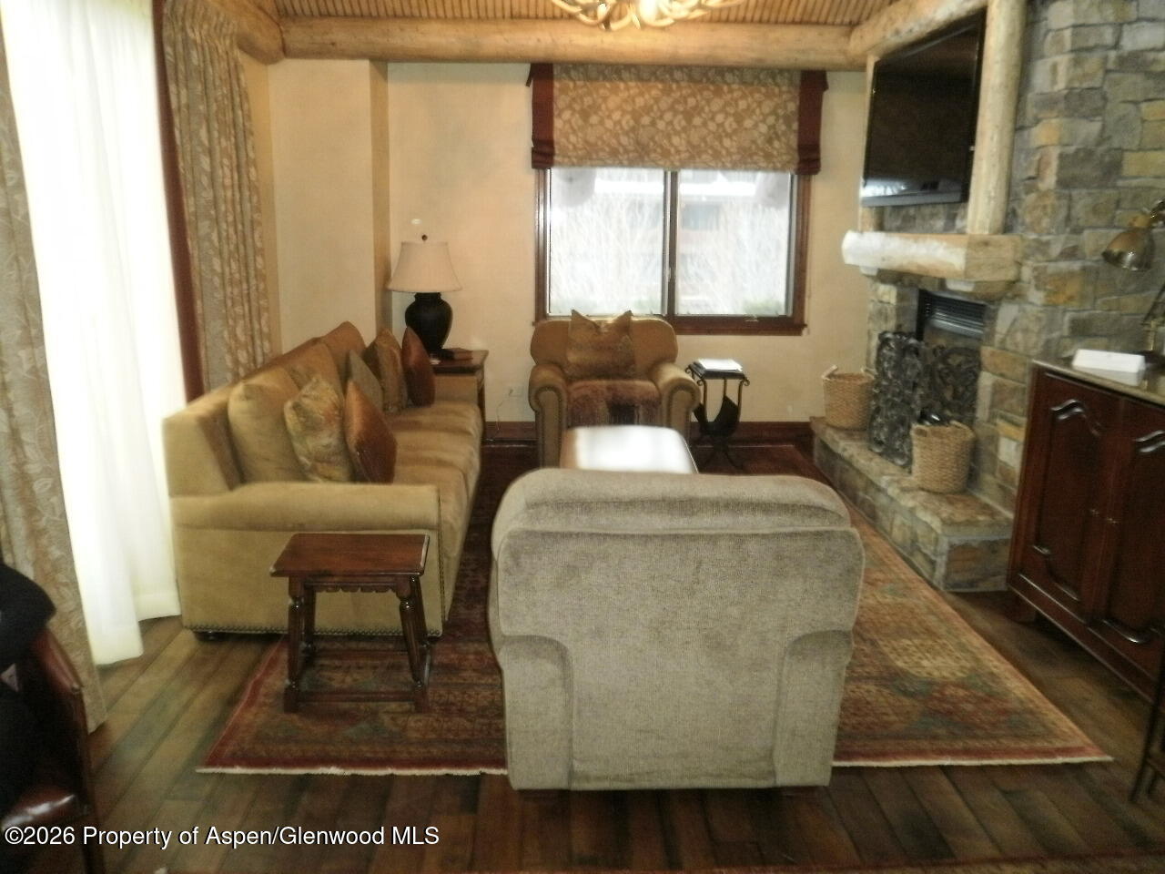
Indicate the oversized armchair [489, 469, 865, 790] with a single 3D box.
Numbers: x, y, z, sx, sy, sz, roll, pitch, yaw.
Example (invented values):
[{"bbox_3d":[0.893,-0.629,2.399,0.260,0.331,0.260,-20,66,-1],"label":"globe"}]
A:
[{"bbox_3d":[0.224,0.456,2.728,0.963,0.924,0.916,0,14,-3],"label":"oversized armchair"}]

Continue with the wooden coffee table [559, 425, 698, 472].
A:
[{"bbox_3d":[0.230,0.309,4.362,0.631,0.447,1.217,1,14,2],"label":"wooden coffee table"}]

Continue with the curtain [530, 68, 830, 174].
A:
[{"bbox_3d":[0.656,-2.153,5.911,2.017,0.685,0.092,0,14,-3],"label":"curtain"}]

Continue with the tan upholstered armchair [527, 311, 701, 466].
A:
[{"bbox_3d":[0.167,-0.266,5.696,1.009,0.939,0.939,0,14,-3],"label":"tan upholstered armchair"}]

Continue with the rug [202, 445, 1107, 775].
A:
[{"bbox_3d":[0.150,0.516,4.424,2.710,0.012,3.850,0,14,-3],"label":"rug"}]

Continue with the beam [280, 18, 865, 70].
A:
[{"bbox_3d":[-0.023,-2.288,5.071,3.450,0.231,0.231,0,14,-3],"label":"beam"}]

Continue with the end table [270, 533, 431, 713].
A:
[{"bbox_3d":[-0.748,0.619,2.959,0.477,0.477,0.408,0,14,-3],"label":"end table"}]

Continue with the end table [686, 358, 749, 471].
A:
[{"bbox_3d":[0.872,-0.135,5.846,0.370,0.631,0.477,0,14,-3],"label":"end table"}]

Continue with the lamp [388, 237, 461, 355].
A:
[{"bbox_3d":[-1.014,-0.917,5.763,0.454,0.762,0.454,0,14,-3],"label":"lamp"}]

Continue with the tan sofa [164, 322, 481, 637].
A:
[{"bbox_3d":[-1.055,0.052,4.364,1.024,0.916,2.402,0,14,-3],"label":"tan sofa"}]

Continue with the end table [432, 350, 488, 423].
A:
[{"bbox_3d":[-0.984,-0.210,5.939,0.662,0.693,0.647,0,14,-3],"label":"end table"}]

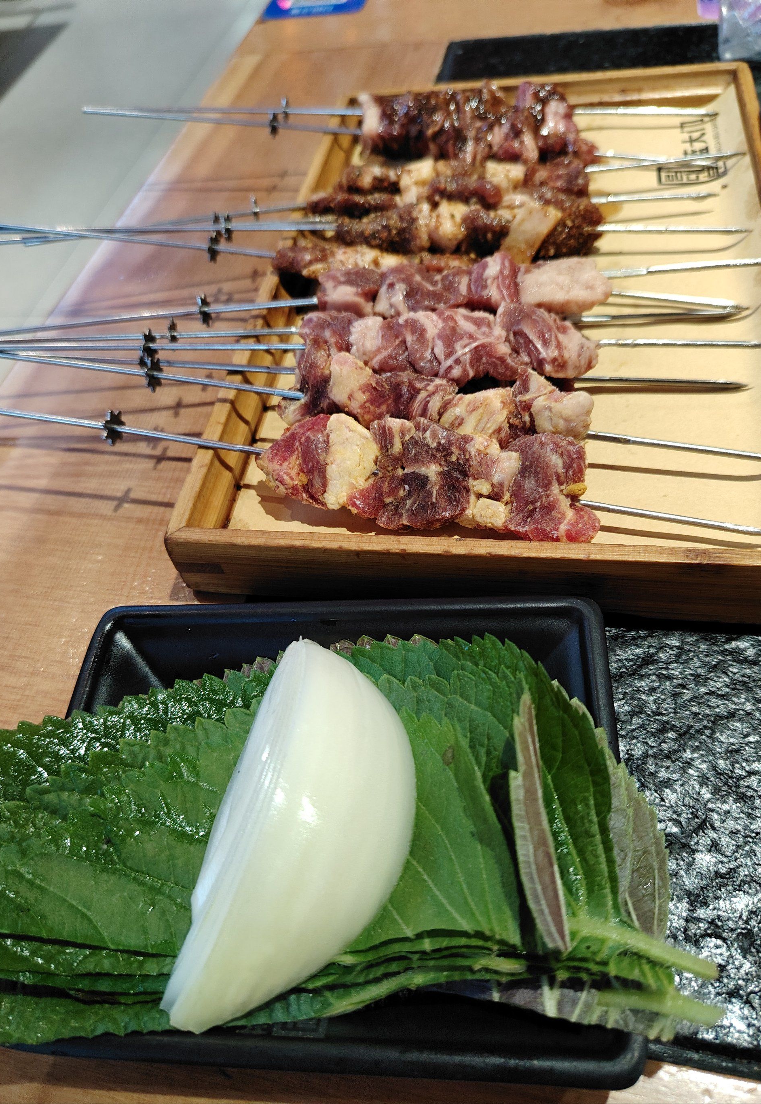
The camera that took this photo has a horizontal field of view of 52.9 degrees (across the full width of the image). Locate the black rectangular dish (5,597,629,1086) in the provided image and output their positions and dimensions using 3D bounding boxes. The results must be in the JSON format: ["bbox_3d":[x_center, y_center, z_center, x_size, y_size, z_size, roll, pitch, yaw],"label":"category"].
[{"bbox_3d":[-0.016,0.077,0.225,0.164,0.034,0.127,-2,54,8],"label":"black rectangular dish"}]

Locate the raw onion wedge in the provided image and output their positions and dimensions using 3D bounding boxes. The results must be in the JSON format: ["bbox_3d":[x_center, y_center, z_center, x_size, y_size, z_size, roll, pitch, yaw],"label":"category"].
[{"bbox_3d":[-0.018,0.061,0.184,0.044,0.043,0.099,10,56,16],"label":"raw onion wedge"}]

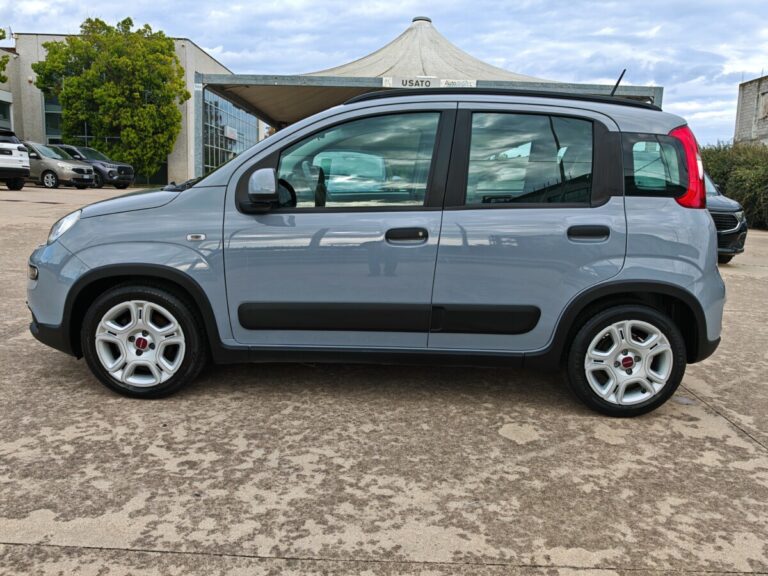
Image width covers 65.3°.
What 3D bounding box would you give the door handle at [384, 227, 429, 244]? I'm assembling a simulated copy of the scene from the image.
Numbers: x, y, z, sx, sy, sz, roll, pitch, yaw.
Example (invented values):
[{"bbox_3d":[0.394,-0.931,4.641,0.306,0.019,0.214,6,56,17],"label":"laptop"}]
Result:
[{"bbox_3d":[0.102,-0.240,2.732,0.205,0.078,0.055,2,10,-1],"label":"door handle"}]

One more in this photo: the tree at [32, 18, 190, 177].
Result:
[{"bbox_3d":[-11.373,-7.784,25.000,6.000,7.000,5.600,-3,11,-27],"label":"tree"}]

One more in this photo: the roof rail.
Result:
[{"bbox_3d":[0.573,-0.892,2.875,1.530,0.110,0.050,2,10,-1],"label":"roof rail"}]

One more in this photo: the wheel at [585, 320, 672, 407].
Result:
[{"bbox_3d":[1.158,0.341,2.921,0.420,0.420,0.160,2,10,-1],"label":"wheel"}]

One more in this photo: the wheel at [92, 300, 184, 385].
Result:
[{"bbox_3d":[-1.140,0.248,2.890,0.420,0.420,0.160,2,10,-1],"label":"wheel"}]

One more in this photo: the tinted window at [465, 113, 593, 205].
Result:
[{"bbox_3d":[0.672,-0.591,2.758,0.590,0.440,0.060,2,-4,-1],"label":"tinted window"}]

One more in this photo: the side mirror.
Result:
[{"bbox_3d":[-0.537,-0.423,2.623,0.130,0.190,0.190,2,10,-1],"label":"side mirror"}]

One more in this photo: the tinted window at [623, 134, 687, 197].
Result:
[{"bbox_3d":[1.242,-0.564,2.766,0.280,0.310,0.060,3,-5,-6],"label":"tinted window"}]

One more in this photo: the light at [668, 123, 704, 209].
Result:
[{"bbox_3d":[1.407,-0.575,2.811,0.180,0.420,0.170,2,0,-1],"label":"light"}]

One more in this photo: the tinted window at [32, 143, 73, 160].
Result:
[{"bbox_3d":[-11.622,-4.768,21.000,0.800,0.150,1.350,43,14,1],"label":"tinted window"}]

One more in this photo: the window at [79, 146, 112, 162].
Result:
[{"bbox_3d":[-10.981,-5.101,22.800,0.850,0.150,1.380,43,13,1],"label":"window"}]

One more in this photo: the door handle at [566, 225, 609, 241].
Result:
[{"bbox_3d":[0.930,-0.256,2.734,0.205,0.075,0.055,2,10,-1],"label":"door handle"}]

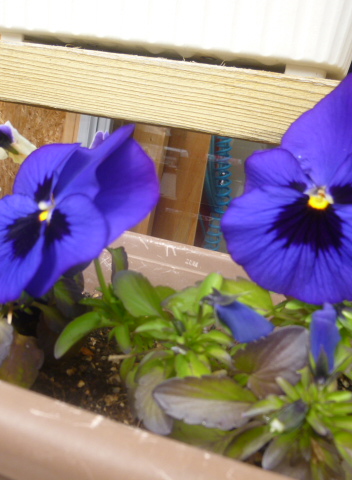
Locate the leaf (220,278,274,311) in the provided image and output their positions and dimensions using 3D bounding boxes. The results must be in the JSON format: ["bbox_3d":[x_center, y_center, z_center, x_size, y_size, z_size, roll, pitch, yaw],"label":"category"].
[{"bbox_3d":[0.034,0.026,0.220,0.027,0.007,0.019,22,56,6],"label":"leaf"}]

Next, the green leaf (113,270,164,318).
[{"bbox_3d":[-0.017,0.025,0.215,0.018,0.028,0.008,-25,-12,-13],"label":"green leaf"}]

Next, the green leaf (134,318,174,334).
[{"bbox_3d":[-0.009,0.036,0.195,0.018,0.005,0.010,-6,37,-6],"label":"green leaf"}]

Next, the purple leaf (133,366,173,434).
[{"bbox_3d":[-0.008,0.056,0.162,0.016,0.027,0.007,-12,-31,14],"label":"purple leaf"}]

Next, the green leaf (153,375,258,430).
[{"bbox_3d":[0.010,0.055,0.156,0.036,0.009,0.022,3,41,-6],"label":"green leaf"}]

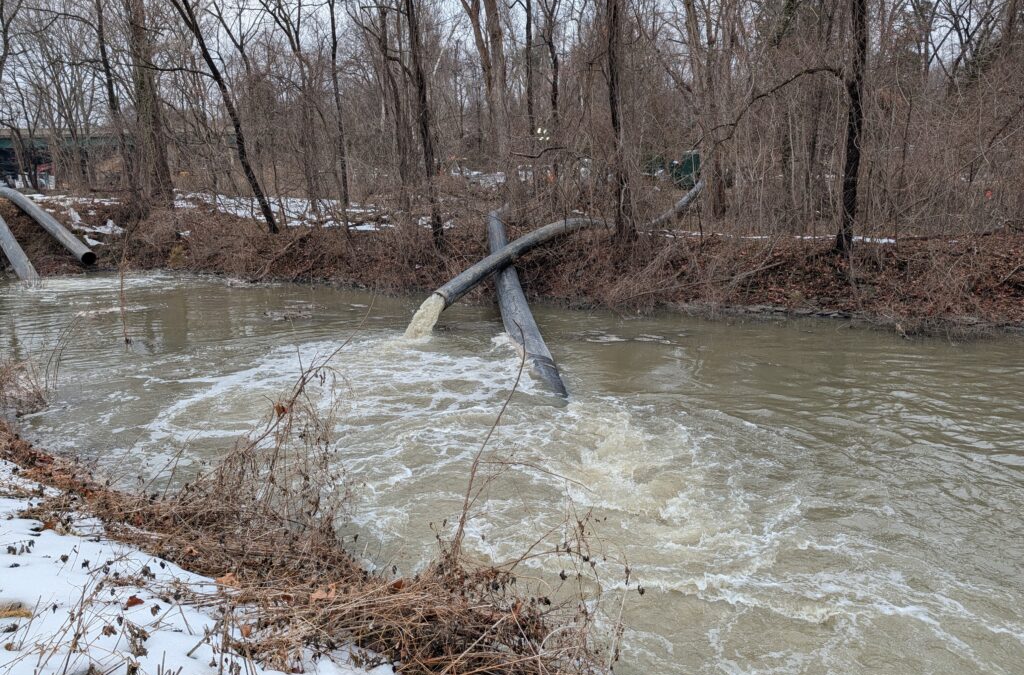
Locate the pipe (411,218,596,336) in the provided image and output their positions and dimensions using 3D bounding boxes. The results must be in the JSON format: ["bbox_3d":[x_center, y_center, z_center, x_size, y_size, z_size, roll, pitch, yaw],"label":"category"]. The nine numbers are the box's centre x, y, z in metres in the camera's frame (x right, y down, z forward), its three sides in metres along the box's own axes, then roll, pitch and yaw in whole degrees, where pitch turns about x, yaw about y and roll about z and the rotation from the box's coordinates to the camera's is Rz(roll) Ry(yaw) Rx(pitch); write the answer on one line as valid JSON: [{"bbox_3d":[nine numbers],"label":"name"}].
[{"bbox_3d":[0.409,-2.455,20.333,1.150,0.630,10.820,5,19,25],"label":"pipe"}]

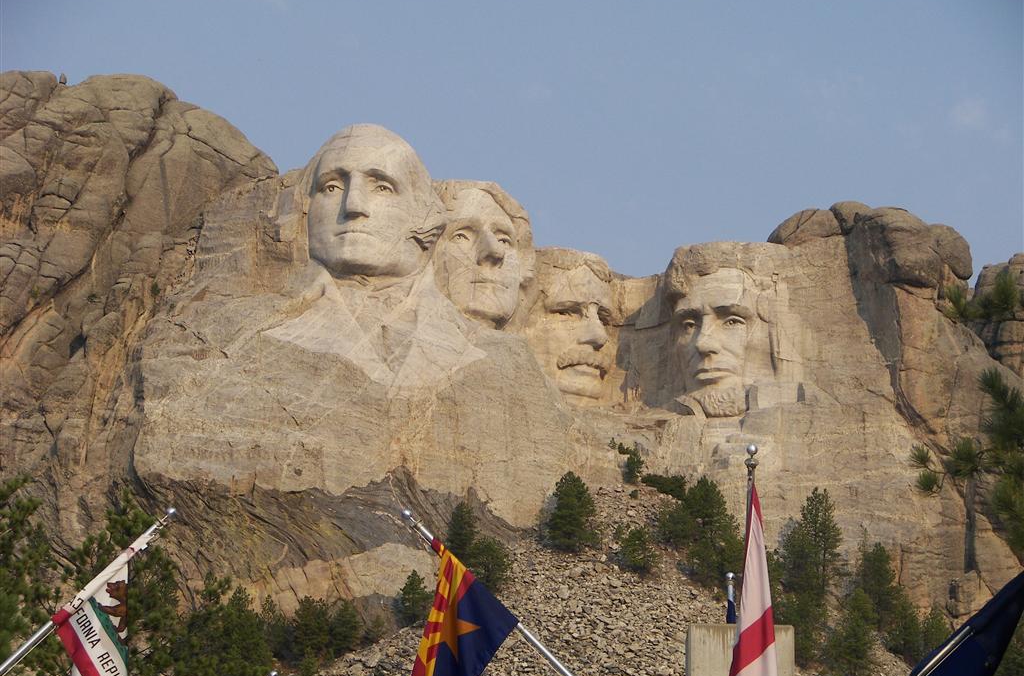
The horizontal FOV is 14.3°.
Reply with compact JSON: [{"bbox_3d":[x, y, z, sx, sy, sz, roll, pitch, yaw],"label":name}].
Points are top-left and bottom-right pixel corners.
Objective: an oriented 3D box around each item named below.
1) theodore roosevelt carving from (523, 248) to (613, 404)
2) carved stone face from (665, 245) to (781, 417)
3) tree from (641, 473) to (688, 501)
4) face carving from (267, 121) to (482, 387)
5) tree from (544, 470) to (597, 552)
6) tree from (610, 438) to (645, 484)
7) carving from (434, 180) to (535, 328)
[{"bbox_3d":[6.430,-1.330,472.950,10.500,18.000,9.500,11,-18,-36],"label":"theodore roosevelt carving"},{"bbox_3d":[24.200,-0.860,469.380,12.800,19.300,9.500,-4,-15,14],"label":"carved stone face"},{"bbox_3d":[16.900,16.460,452.390,5.300,3.000,4.200,0,-14,0],"label":"tree"},{"bbox_3d":[-15.490,-9.120,456.650,24.000,29.500,17.000,-4,-15,15],"label":"face carving"},{"bbox_3d":[6.410,18.680,439.560,5.400,8.700,5.400,0,-14,0],"label":"tree"},{"bbox_3d":[12.830,13.720,453.610,3.600,5.000,3.500,0,-14,0],"label":"tree"},{"bbox_3d":[-3.130,-9.510,464.890,11.500,17.000,10.000,8,-16,-27],"label":"carving"}]

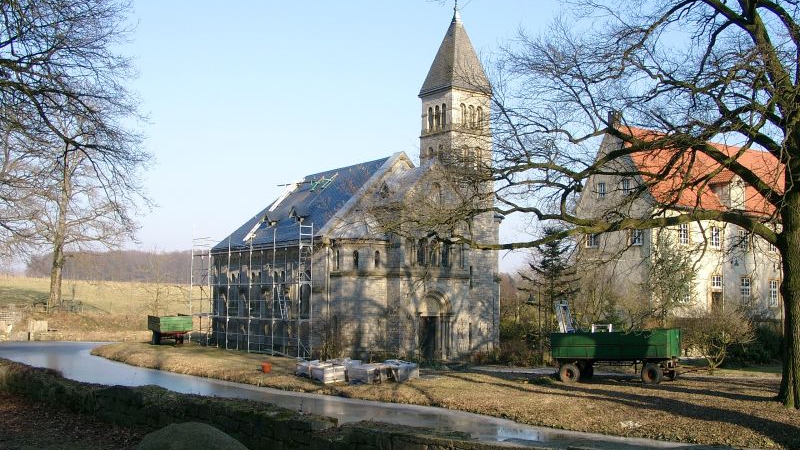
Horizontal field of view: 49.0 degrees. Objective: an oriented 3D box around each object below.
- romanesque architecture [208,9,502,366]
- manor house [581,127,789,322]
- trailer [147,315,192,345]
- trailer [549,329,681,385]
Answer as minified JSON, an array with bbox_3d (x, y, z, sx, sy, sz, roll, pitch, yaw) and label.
[{"bbox_3d":[-3.267,-2.469,54.393,10.400,20.400,18.600,4,-6,-34],"label":"romanesque architecture"},{"bbox_3d":[25.611,0.631,75.732,21.450,15.421,7.722,4,-6,-34],"label":"manor house"},{"bbox_3d":[-15.820,7.199,60.260,2.078,1.895,4.450,3,-6,-26],"label":"trailer"},{"bbox_3d":[8.453,5.148,34.358,4.502,1.947,1.998,-5,-7,29],"label":"trailer"}]

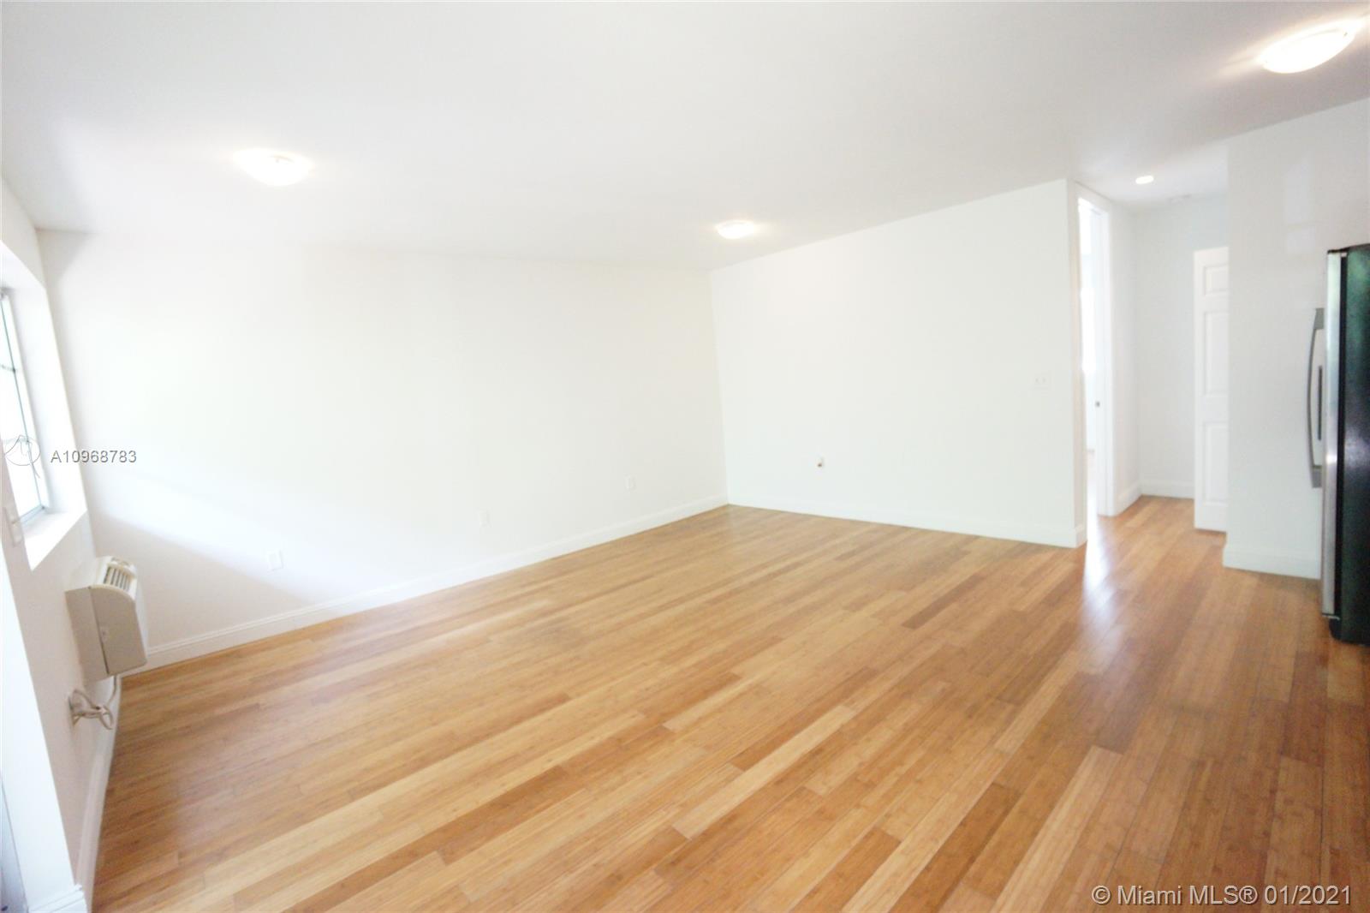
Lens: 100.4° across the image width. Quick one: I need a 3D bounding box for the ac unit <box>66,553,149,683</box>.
[{"bbox_3d":[-2.866,0.761,2.876,0.200,0.400,0.920,-10,8,-41],"label":"ac unit"}]

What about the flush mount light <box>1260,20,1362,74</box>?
[{"bbox_3d":[2.457,-1.583,2.252,0.285,0.090,0.285,-10,8,-41],"label":"flush mount light"}]

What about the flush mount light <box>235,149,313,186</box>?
[{"bbox_3d":[-1.843,-1.276,2.569,0.285,0.090,0.285,-10,8,-41],"label":"flush mount light"}]

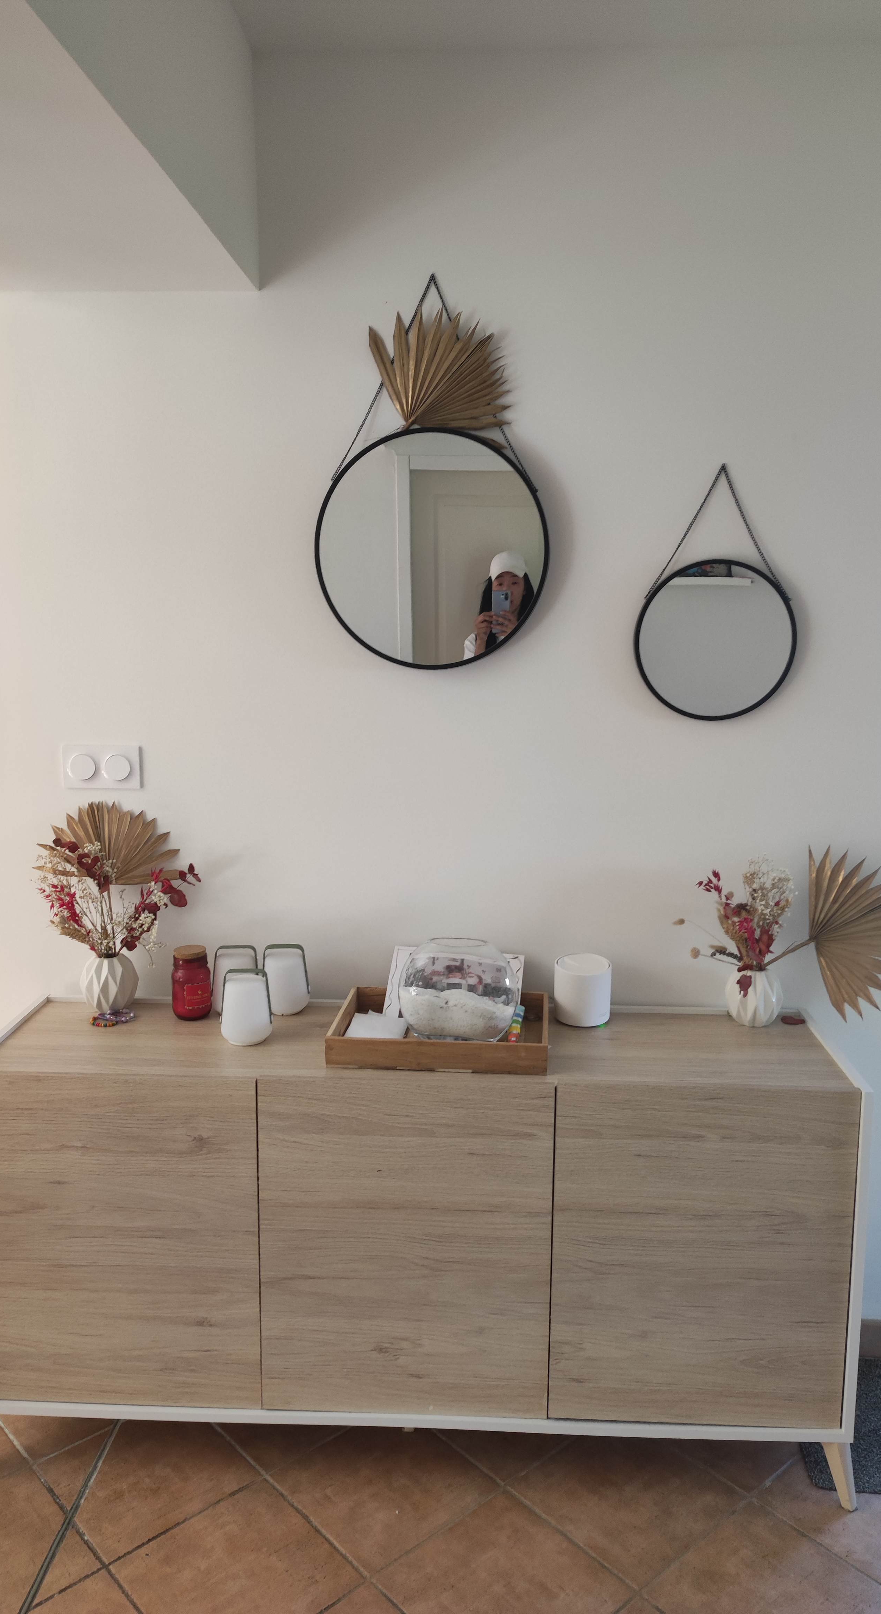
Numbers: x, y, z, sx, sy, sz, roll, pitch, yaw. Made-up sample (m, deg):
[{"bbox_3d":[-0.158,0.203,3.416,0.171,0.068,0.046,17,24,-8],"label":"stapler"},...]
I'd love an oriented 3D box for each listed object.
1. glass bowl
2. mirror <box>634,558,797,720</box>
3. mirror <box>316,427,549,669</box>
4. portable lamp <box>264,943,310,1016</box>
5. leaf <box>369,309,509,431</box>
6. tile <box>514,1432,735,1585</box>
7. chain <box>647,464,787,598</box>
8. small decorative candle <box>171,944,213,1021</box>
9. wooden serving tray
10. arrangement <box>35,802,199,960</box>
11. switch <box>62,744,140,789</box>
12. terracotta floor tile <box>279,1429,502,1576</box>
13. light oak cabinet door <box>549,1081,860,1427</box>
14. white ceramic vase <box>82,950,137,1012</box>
[{"bbox_3d":[0.036,0.336,2.183,0.222,0.171,0.222,0,8,0],"label":"glass bowl"},{"bbox_3d":[0.524,-0.317,2.222,0.307,0.307,0.025,0,11,3],"label":"mirror"},{"bbox_3d":[-0.016,-0.490,2.224,0.451,0.451,0.025,0,11,3],"label":"mirror"},{"bbox_3d":[-0.309,0.343,2.332,0.098,0.133,0.093,1,8,3],"label":"portable lamp"},{"bbox_3d":[-0.001,-0.798,2.138,0.260,0.225,0.060,1,8,3],"label":"leaf"},{"bbox_3d":[0.327,1.209,2.044,0.298,0.010,0.298,-7,11,-41],"label":"tile"},{"bbox_3d":[0.534,-0.524,2.221,0.274,0.253,0.016,1,8,3],"label":"chain"},{"bbox_3d":[-0.497,0.346,2.330,0.082,0.139,0.082,0,8,0],"label":"small decorative candle"},{"bbox_3d":[0.007,0.412,2.180,0.388,0.053,0.295,1,8,5],"label":"wooden serving tray"},{"bbox_3d":[-0.636,0.156,2.291,0.328,0.330,0.190,1,8,3],"label":"arrangement"},{"bbox_3d":[-0.679,-0.081,2.329,0.156,0.088,0.018,0,8,3],"label":"switch"},{"bbox_3d":[-0.098,1.202,2.064,0.300,0.010,0.300,-7,11,-41],"label":"terracotta floor tile"},{"bbox_3d":[0.438,0.759,1.965,0.495,0.600,0.018,1,8,3],"label":"light oak cabinet door"},{"bbox_3d":[-0.664,0.356,2.340,0.118,0.117,0.118,0,8,3],"label":"white ceramic vase"}]

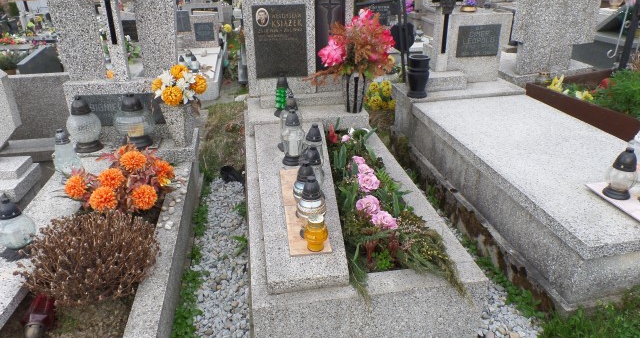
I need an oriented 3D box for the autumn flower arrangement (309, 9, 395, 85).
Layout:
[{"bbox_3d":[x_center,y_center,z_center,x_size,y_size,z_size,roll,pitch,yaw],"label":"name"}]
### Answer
[{"bbox_3d":[0.213,-0.837,2.881,0.530,0.450,0.420,-5,26,-8],"label":"autumn flower arrangement"}]

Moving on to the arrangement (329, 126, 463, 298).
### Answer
[{"bbox_3d":[0.227,0.030,2.256,0.440,0.200,1.550,-5,26,-8],"label":"arrangement"}]

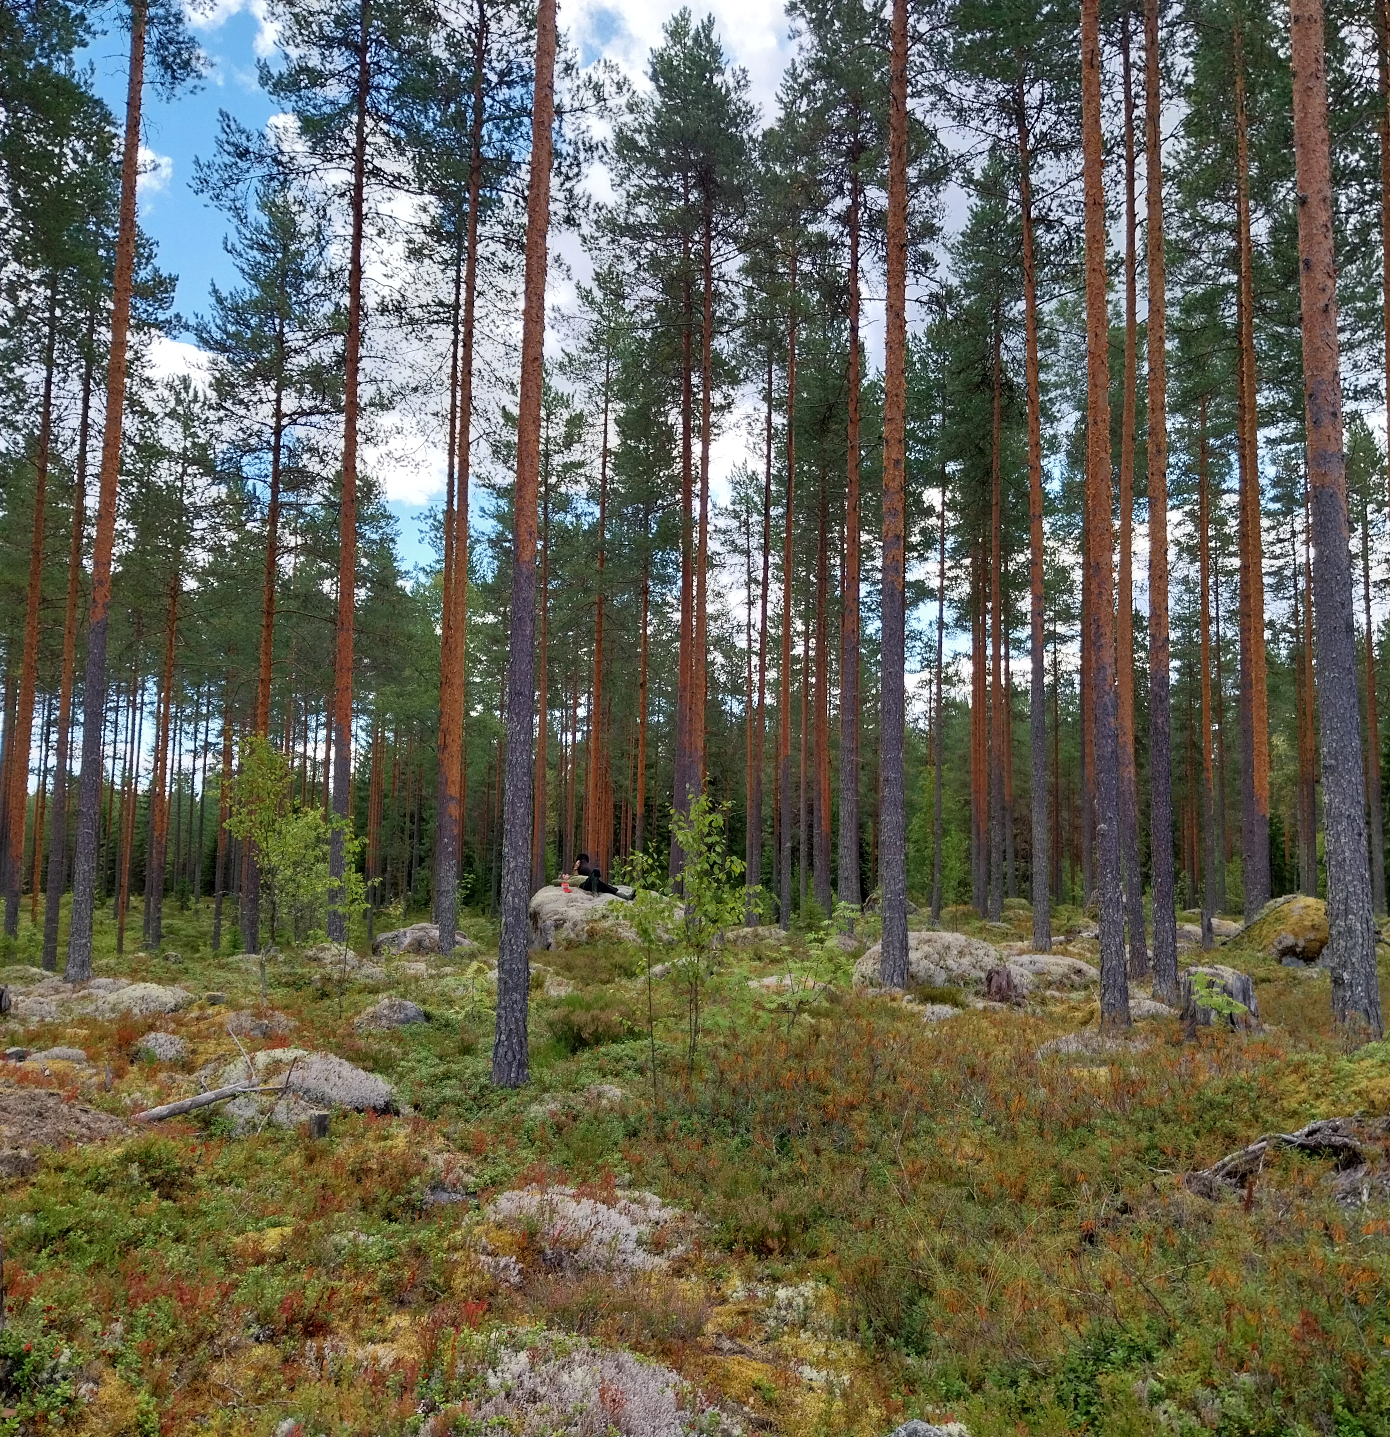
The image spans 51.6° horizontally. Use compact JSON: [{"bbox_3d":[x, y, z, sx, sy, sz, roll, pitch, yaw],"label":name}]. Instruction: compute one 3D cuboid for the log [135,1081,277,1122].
[{"bbox_3d":[-3.043,2.377,8.950,0.901,0.100,0.100,-5,-1,-42],"label":"log"}]

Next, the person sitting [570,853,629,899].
[{"bbox_3d":[-1.741,2.977,27.000,1.050,0.800,0.500,-1,-6,17],"label":"person sitting"}]

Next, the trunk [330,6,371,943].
[{"bbox_3d":[-6.913,-5.243,29.003,0.320,19.299,0.320,0,-6,0],"label":"trunk"}]

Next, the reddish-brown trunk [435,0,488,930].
[{"bbox_3d":[-4.419,-5.009,27.792,0.330,18.684,0.330,1,-6,0],"label":"reddish-brown trunk"}]

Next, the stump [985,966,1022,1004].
[{"bbox_3d":[3.484,3.018,16.300,0.380,0.420,0.360,0,-6,12],"label":"stump"}]

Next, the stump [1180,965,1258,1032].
[{"bbox_3d":[4.703,2.502,12.900,0.680,0.560,0.630,-1,-6,20],"label":"stump"}]

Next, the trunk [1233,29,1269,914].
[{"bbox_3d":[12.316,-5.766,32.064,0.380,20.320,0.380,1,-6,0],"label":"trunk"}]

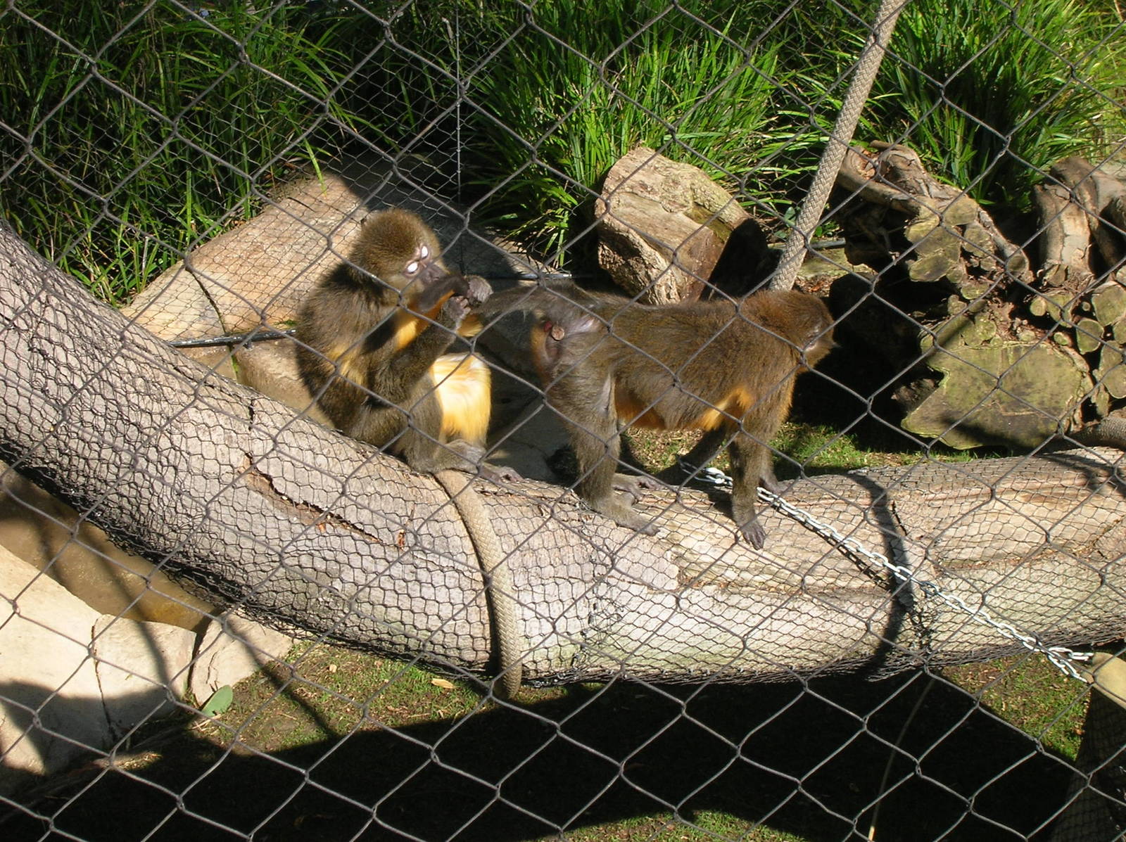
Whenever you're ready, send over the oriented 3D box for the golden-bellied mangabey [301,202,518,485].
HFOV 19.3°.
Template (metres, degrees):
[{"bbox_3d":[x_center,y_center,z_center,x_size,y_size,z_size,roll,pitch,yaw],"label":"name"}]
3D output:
[{"bbox_3d":[-0.248,-0.113,5.120,0.290,0.390,0.220,11,30,19],"label":"golden-bellied mangabey"}]

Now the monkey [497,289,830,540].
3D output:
[{"bbox_3d":[0.165,-0.011,5.080,0.490,0.370,0.180,-3,28,-6],"label":"monkey"}]

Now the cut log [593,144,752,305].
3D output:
[{"bbox_3d":[0.229,-0.373,6.550,0.280,0.240,0.230,22,35,34],"label":"cut log"}]

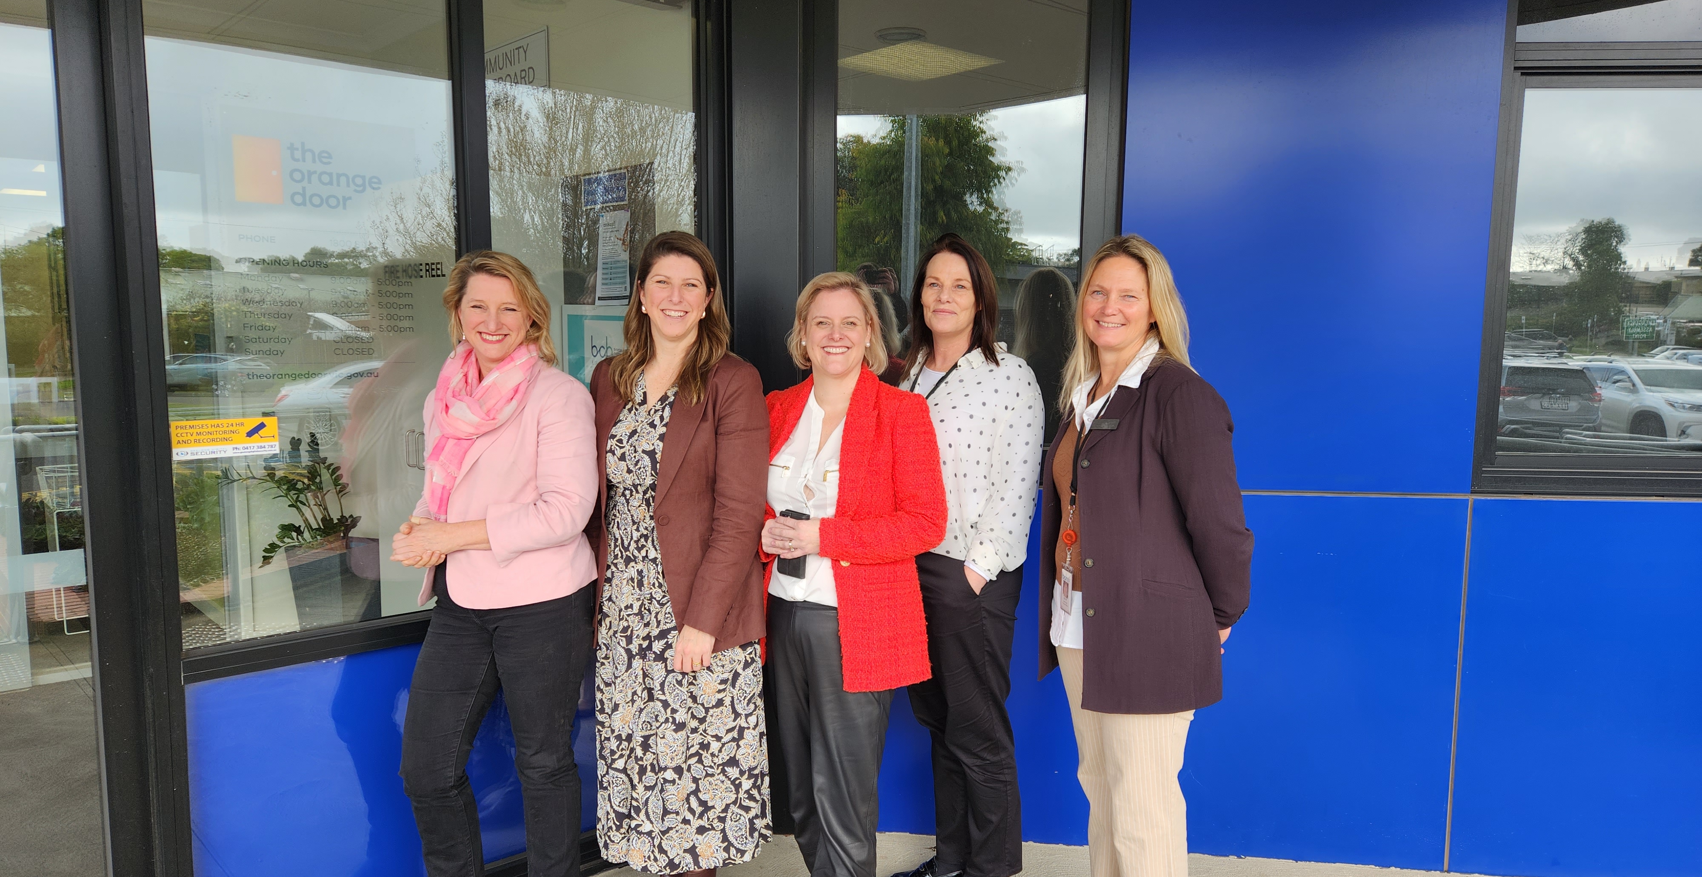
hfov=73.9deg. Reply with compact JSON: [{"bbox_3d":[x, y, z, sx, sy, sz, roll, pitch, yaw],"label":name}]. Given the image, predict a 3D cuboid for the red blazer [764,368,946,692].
[{"bbox_3d":[-0.002,0.184,2.396,0.440,0.680,0.280,4,7,28],"label":"red blazer"}]

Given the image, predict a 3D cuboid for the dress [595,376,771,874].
[{"bbox_3d":[-0.376,0.405,2.578,0.420,1.160,0.330,4,8,31],"label":"dress"}]

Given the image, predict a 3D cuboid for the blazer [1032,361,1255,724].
[{"bbox_3d":[0.621,0.183,2.392,0.370,0.750,0.450,-4,8,-35],"label":"blazer"}]

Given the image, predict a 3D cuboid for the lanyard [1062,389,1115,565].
[{"bbox_3d":[0.527,0.050,2.361,0.170,0.450,0.140,-4,8,-33],"label":"lanyard"}]

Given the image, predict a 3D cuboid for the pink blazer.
[{"bbox_3d":[-0.766,0.098,2.498,0.430,0.550,0.290,4,7,25],"label":"pink blazer"}]

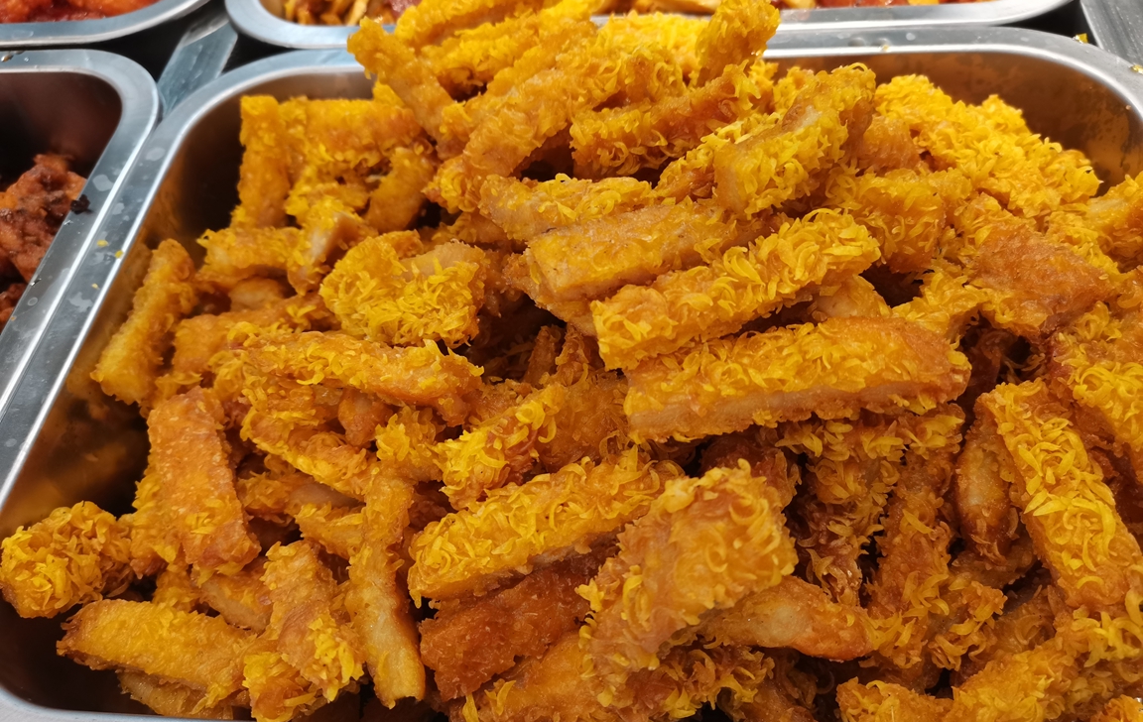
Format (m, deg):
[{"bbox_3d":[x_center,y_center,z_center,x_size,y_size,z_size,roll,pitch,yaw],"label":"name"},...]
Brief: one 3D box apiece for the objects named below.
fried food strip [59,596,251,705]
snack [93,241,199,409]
[{"bbox_3d":[-0.133,0.093,0.276,0.063,0.012,0.019,4,57,13],"label":"fried food strip"},{"bbox_3d":[-0.168,-0.017,0.339,0.016,0.016,0.061,7,62,11],"label":"snack"}]

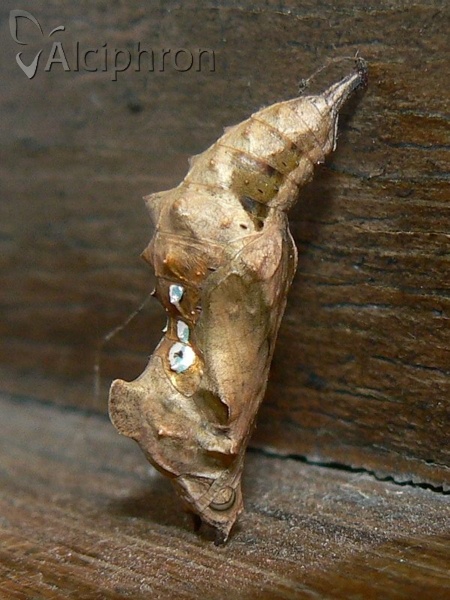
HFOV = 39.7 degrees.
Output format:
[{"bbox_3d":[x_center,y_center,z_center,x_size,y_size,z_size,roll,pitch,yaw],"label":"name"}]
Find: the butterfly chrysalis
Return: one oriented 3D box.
[{"bbox_3d":[-0.001,-0.001,0.028,0.007,0.022,0.006,19,-6,-22],"label":"butterfly chrysalis"}]

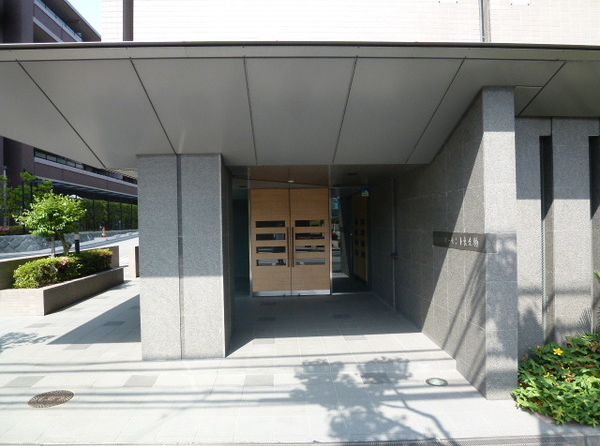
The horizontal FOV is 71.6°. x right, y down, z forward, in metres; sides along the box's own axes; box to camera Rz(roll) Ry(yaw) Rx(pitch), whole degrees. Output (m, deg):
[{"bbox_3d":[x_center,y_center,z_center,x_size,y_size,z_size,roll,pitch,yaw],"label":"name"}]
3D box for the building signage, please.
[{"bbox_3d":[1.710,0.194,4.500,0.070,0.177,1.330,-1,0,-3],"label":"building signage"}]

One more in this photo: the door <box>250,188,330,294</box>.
[{"bbox_3d":[-0.190,0.410,8.760,1.680,2.260,0.120,-1,0,-3],"label":"door"}]

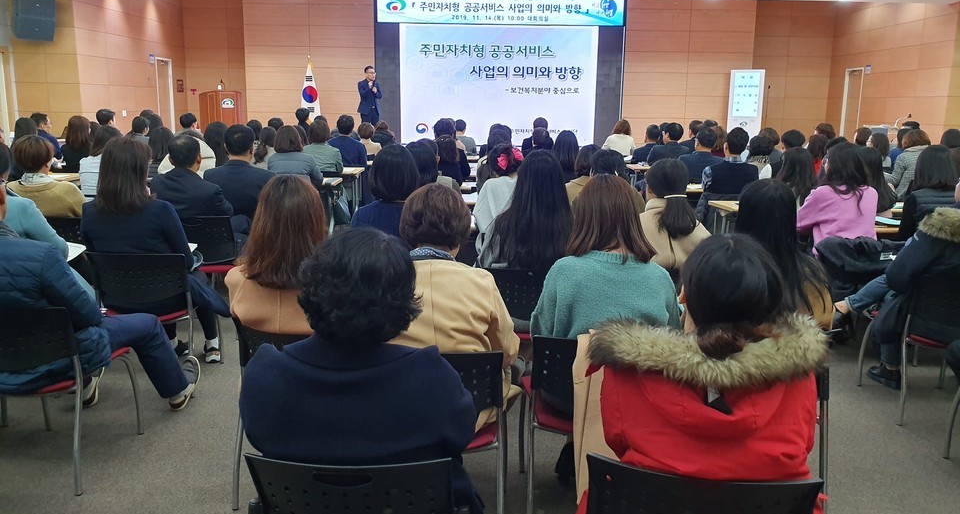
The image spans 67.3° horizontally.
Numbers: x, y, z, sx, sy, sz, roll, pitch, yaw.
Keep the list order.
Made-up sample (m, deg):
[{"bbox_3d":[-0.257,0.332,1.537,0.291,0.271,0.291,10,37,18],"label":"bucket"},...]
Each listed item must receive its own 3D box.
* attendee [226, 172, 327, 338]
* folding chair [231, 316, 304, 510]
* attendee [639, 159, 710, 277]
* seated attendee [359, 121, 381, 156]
[{"bbox_3d":[-0.684,0.266,2.917,0.480,1.220,0.800,1,13,0],"label":"attendee"},{"bbox_3d":[-0.594,0.539,2.916,0.520,0.780,0.560,2,13,7],"label":"folding chair"},{"bbox_3d":[0.904,0.127,3.770,0.460,1.270,0.740,-2,12,-12],"label":"attendee"},{"bbox_3d":[-1.388,-1.021,9.137,0.420,1.270,0.700,1,12,3],"label":"seated attendee"}]

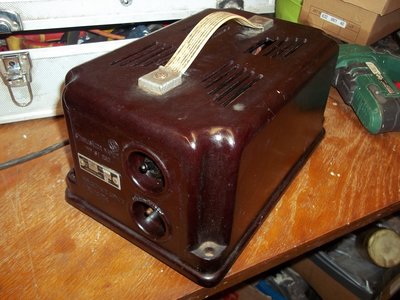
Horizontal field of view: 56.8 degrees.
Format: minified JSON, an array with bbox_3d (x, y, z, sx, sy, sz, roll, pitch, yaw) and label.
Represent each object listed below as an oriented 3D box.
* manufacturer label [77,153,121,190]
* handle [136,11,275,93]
[{"bbox_3d":[-0.100,0.021,0.367,0.059,0.020,0.002,23,38,26],"label":"manufacturer label"},{"bbox_3d":[0.018,-0.114,0.365,0.024,0.037,0.207,23,43,26],"label":"handle"}]

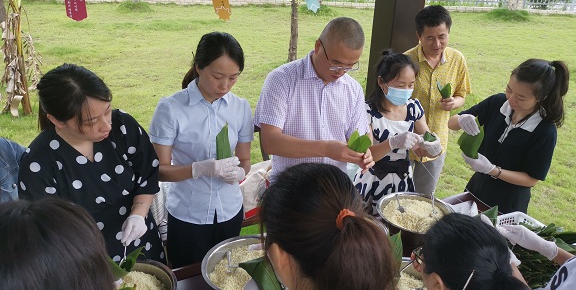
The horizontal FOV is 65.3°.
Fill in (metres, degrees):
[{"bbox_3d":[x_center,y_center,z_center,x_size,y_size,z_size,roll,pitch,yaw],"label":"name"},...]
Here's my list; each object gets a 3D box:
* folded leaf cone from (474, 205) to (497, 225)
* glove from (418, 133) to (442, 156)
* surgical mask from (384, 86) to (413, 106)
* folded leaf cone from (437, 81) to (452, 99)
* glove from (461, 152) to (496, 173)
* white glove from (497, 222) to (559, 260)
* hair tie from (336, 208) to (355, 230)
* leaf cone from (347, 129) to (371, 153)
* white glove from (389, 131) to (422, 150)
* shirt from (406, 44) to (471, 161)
[{"bbox_3d":[0.644,0.231,1.450,0.085,0.075,0.050,2,23,0],"label":"folded leaf cone"},{"bbox_3d":[0.647,-0.002,2.040,0.090,0.085,0.120,22,31,40],"label":"glove"},{"bbox_3d":[0.521,-0.234,2.120,0.140,0.095,0.075,-6,41,-17],"label":"surgical mask"},{"bbox_3d":[0.801,-0.271,2.300,0.080,0.105,0.065,6,18,10],"label":"folded leaf cone"},{"bbox_3d":[0.840,0.077,1.980,0.160,0.070,0.085,15,27,-9],"label":"glove"},{"bbox_3d":[0.748,0.296,1.400,0.175,0.070,0.080,19,28,36],"label":"white glove"},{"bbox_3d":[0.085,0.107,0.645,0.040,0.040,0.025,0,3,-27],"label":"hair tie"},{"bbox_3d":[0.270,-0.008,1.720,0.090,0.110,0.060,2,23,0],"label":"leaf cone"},{"bbox_3d":[0.533,-0.020,2.040,0.155,0.080,0.090,9,24,17],"label":"white glove"},{"bbox_3d":[0.843,-0.254,2.620,0.450,0.670,0.280,10,24,18],"label":"shirt"}]

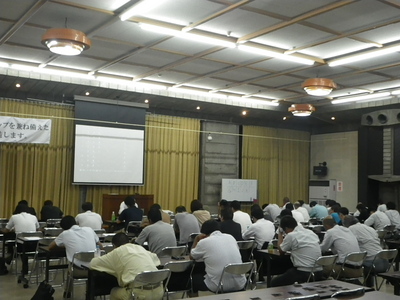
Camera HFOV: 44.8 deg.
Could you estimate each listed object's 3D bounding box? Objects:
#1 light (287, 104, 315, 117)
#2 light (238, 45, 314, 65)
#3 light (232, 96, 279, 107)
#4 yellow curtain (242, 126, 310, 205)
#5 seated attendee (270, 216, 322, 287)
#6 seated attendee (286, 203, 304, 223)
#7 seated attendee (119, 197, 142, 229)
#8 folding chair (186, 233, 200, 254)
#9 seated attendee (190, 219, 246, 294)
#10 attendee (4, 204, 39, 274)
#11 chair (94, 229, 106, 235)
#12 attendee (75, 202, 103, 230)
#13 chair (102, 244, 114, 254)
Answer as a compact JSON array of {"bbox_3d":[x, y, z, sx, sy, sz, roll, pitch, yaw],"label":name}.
[{"bbox_3d":[3.545,-1.377,16.917,0.890,0.340,0.890,1,-4,0],"label":"light"},{"bbox_3d":[1.845,-2.240,11.429,2.420,0.100,0.130,4,-4,-34],"label":"light"},{"bbox_3d":[1.972,-1.762,17.453,2.345,0.110,0.110,4,-4,-33],"label":"light"},{"bbox_3d":[3.461,1.111,21.660,4.087,4.058,0.200,4,-4,-33],"label":"yellow curtain"},{"bbox_3d":[1.352,1.518,6.572,0.520,1.260,0.850,4,-5,-35],"label":"seated attendee"},{"bbox_3d":[2.371,1.915,11.986,0.540,1.220,0.800,3,-5,-35],"label":"seated attendee"},{"bbox_3d":[-1.631,1.760,11.358,0.540,1.320,0.780,4,-4,-34],"label":"seated attendee"},{"bbox_3d":[-0.155,1.961,9.304,0.460,0.770,0.480,4,-4,-34],"label":"folding chair"},{"bbox_3d":[0.189,1.527,6.085,0.580,1.270,0.820,4,-4,-34],"label":"seated attendee"},{"bbox_3d":[-3.220,1.614,8.804,0.540,1.240,0.780,3,-5,-35],"label":"attendee"},{"bbox_3d":[-2.010,1.816,8.776,0.460,0.770,0.480,4,-5,-35],"label":"chair"},{"bbox_3d":[-2.193,1.673,9.543,0.540,1.250,0.780,3,-5,-35],"label":"attendee"},{"bbox_3d":[-1.304,1.766,7.112,0.460,0.760,0.470,4,-4,-33],"label":"chair"}]

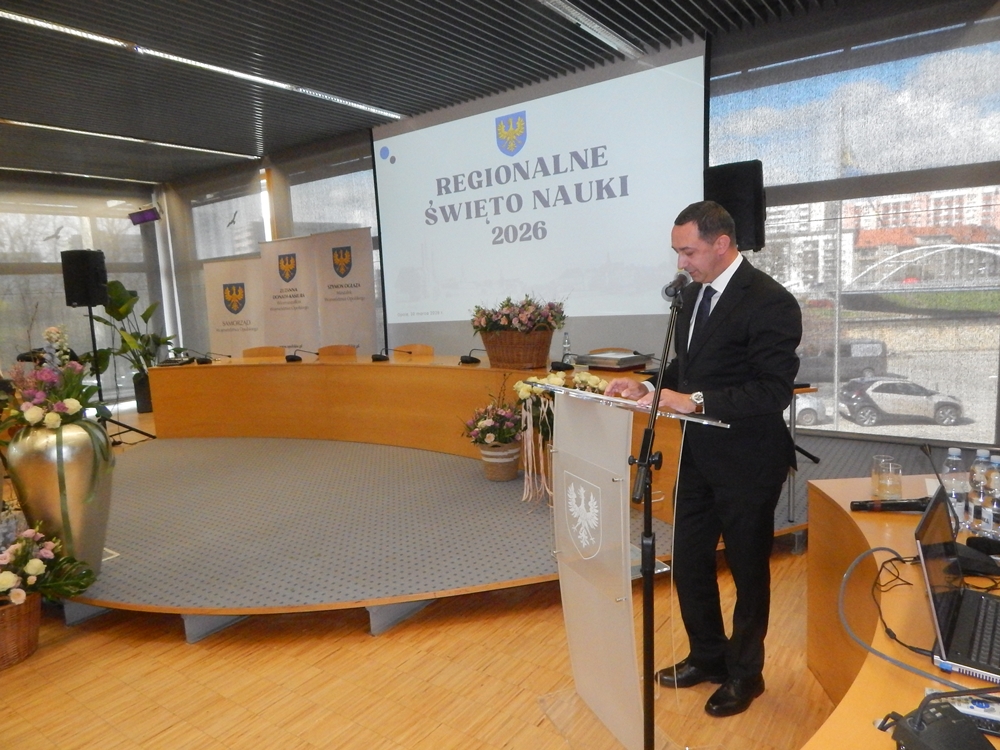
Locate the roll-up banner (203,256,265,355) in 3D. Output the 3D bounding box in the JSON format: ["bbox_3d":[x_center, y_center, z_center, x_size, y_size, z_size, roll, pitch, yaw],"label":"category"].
[{"bbox_3d":[-3.366,-0.469,8.632,0.880,2.012,0.200,0,8,20],"label":"roll-up banner"}]

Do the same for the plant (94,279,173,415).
[{"bbox_3d":[-5.103,-0.385,9.236,1.050,1.804,0.950,-7,9,-28],"label":"plant"}]

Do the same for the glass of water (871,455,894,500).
[{"bbox_3d":[1.326,0.354,2.299,0.078,0.131,0.078,2,9,30],"label":"glass of water"}]

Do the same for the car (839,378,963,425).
[{"bbox_3d":[14.200,0.870,23.600,3.700,1.510,1.740,-1,8,10],"label":"car"}]

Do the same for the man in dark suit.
[{"bbox_3d":[0.723,0.302,2.297,0.640,1.770,0.560,-5,8,-19],"label":"man in dark suit"}]

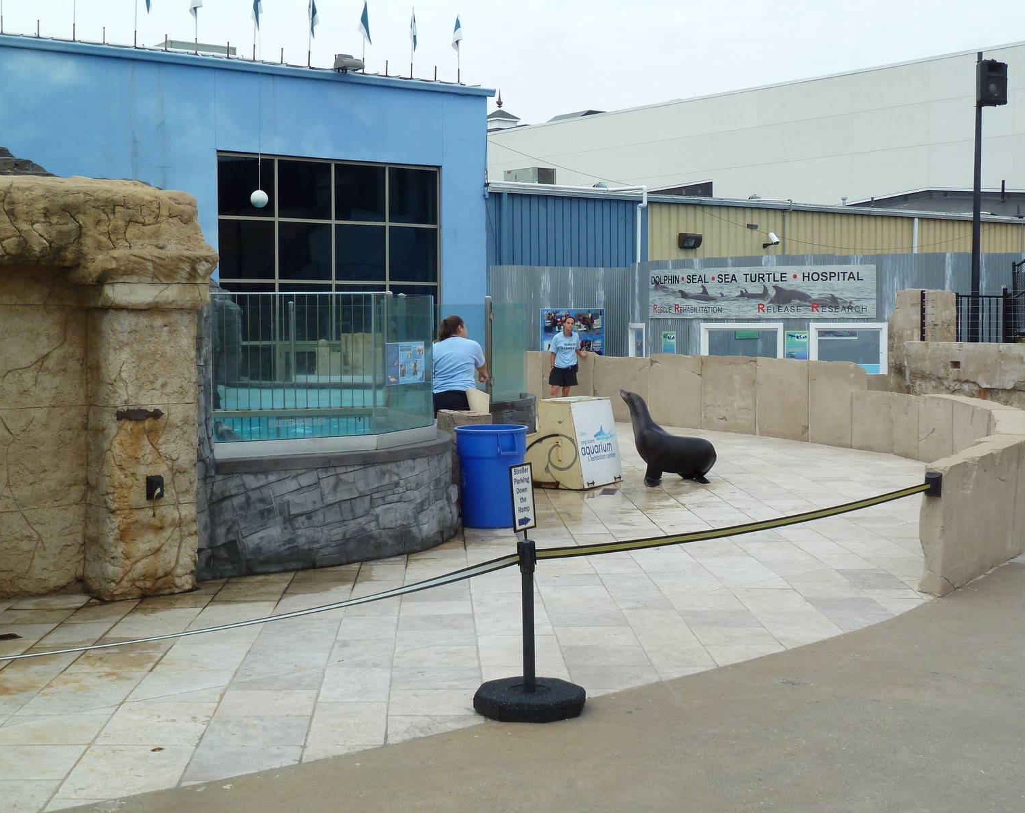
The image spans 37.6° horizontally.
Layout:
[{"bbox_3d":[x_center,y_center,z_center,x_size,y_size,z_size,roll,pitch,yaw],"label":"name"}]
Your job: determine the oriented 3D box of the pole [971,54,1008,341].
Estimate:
[{"bbox_3d":[7.465,-3.117,23.554,0.480,4.760,0.420,-1,4,-9],"label":"pole"}]

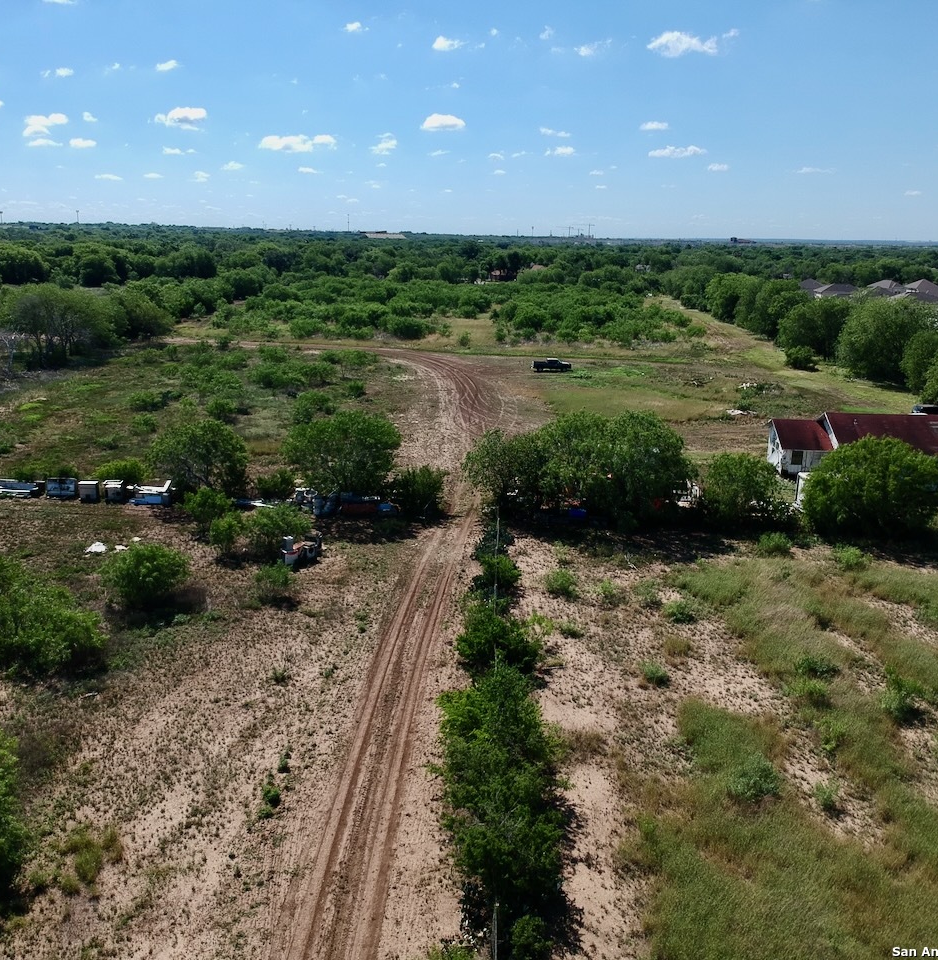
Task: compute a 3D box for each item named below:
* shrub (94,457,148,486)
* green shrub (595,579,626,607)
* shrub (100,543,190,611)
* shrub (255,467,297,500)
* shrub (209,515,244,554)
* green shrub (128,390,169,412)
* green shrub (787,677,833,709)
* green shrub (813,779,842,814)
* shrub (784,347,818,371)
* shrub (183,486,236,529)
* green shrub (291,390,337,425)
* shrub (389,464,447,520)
[{"bbox_3d":[-25.905,-0.483,68.790,3.770,2.296,3.393,-5,16,-21],"label":"shrub"},{"bbox_3d":[7.802,6.106,50.877,1.418,1.266,1.347,3,15,9],"label":"green shrub"},{"bbox_3d":[-16.662,4.881,47.601,4.381,3.134,4.381,-5,16,-20],"label":"shrub"},{"bbox_3d":[-13.659,0.249,65.762,2.850,2.240,2.710,-2,15,-12],"label":"shrub"},{"bbox_3d":[-14.490,3.252,55.277,1.968,2.406,1.968,-3,15,-15],"label":"shrub"},{"bbox_3d":[-35.793,-8.856,102.685,4.110,2.125,3.699,-4,16,-19],"label":"green shrub"},{"bbox_3d":[14.870,9.180,40.390,1.856,0.948,1.671,7,16,21],"label":"green shrub"},{"bbox_3d":[12.136,10.727,31.361,0.854,1.145,0.854,8,16,23],"label":"green shrub"},{"bbox_3d":[48.525,-17.822,135.313,4.410,3.280,4.190,6,16,19],"label":"shrub"},{"bbox_3d":[-16.666,1.895,59.209,3.085,2.935,3.085,-3,16,-16],"label":"shrub"},{"bbox_3d":[-16.446,-7.752,97.687,4.390,3.182,3.951,-2,15,-9],"label":"green shrub"},{"bbox_3d":[-3.389,0.805,62.040,3.890,3.400,3.690,0,15,-3],"label":"shrub"}]

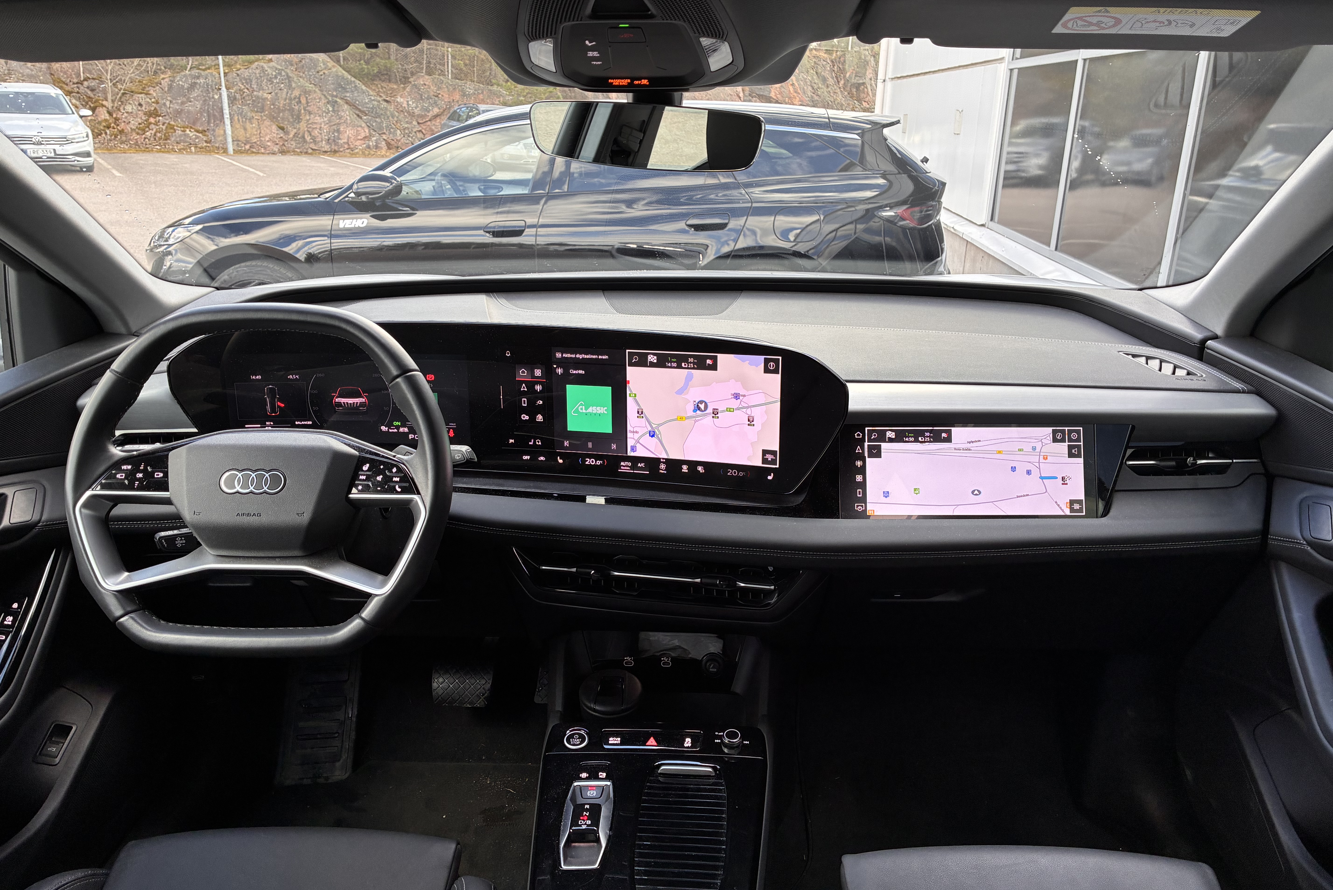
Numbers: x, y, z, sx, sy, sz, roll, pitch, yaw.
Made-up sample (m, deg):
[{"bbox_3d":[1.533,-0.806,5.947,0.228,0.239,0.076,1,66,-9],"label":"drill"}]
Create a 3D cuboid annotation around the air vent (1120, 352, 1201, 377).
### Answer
[{"bbox_3d":[0.595,-0.097,1.205,0.032,0.018,0.115,-5,19,-17],"label":"air vent"}]

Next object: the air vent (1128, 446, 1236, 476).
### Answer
[{"bbox_3d":[0.571,0.018,1.115,0.115,0.030,0.033,0,13,-1],"label":"air vent"}]

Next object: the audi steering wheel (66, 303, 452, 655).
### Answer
[{"bbox_3d":[-0.391,0.032,0.982,0.372,0.342,0.100,1,-5,2],"label":"audi steering wheel"}]

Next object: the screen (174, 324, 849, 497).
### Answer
[{"bbox_3d":[-0.182,-0.048,1.122,0.755,0.172,0.071,3,8,5],"label":"screen"}]

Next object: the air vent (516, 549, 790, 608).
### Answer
[{"bbox_3d":[-0.015,0.153,1.155,0.312,0.044,0.042,4,14,10],"label":"air vent"}]

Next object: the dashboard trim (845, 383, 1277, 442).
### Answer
[{"bbox_3d":[0.433,-0.036,1.105,0.465,0.046,0.060,2,4,3],"label":"dashboard trim"}]

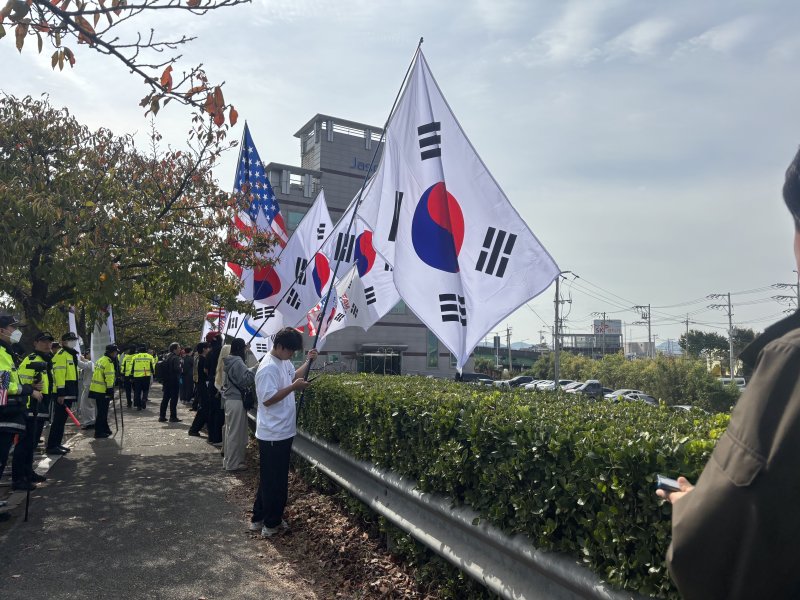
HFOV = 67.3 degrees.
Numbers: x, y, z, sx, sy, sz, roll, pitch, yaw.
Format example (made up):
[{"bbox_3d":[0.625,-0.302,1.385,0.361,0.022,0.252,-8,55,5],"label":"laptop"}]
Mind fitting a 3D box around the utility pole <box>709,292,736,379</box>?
[{"bbox_3d":[37.214,5.115,69.355,2.610,11.850,0.600,2,-5,-6],"label":"utility pole"}]

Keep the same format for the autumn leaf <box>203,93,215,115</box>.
[{"bbox_3d":[-0.687,-0.703,2.150,0.042,0.077,0.030,1,-5,0],"label":"autumn leaf"}]

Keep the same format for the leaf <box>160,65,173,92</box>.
[{"bbox_3d":[-0.836,-0.792,2.150,0.042,0.097,0.035,1,-5,0],"label":"leaf"}]

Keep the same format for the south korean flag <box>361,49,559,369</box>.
[{"bbox_3d":[0.480,-0.690,4.850,1.500,2.450,0.550,2,-5,-18],"label":"south korean flag"}]

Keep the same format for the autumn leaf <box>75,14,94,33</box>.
[{"bbox_3d":[-1.076,-0.942,2.050,0.066,0.068,0.035,3,-6,-27],"label":"autumn leaf"}]

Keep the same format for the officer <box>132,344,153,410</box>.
[{"bbox_3d":[-6.899,2.076,16.100,0.550,1.750,0.380,2,-6,-19],"label":"officer"}]

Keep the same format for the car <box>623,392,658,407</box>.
[{"bbox_3d":[19.169,8.116,47.500,4.650,1.450,1.840,5,-6,-38],"label":"car"}]

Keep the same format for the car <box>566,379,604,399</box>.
[{"bbox_3d":[18.522,9.057,60.000,4.700,1.750,1.880,5,-6,-38],"label":"car"}]

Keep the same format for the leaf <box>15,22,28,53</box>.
[{"bbox_3d":[-1.260,-0.874,2.000,0.047,0.100,0.030,3,-6,-31],"label":"leaf"}]

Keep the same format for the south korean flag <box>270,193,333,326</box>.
[{"bbox_3d":[-1.476,-0.628,9.100,0.950,1.950,0.600,2,-5,-18],"label":"south korean flag"}]

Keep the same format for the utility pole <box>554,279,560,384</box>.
[{"bbox_3d":[13.078,2.992,49.546,0.320,10.600,0.320,1,-5,0],"label":"utility pole"}]

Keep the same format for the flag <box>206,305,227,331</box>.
[{"bbox_3d":[-3.359,0.320,11.000,0.380,0.480,0.180,2,-6,-17],"label":"flag"}]

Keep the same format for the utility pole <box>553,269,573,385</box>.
[{"bbox_3d":[11.358,3.215,42.000,1.400,10.300,0.500,-1,-6,14],"label":"utility pole"}]

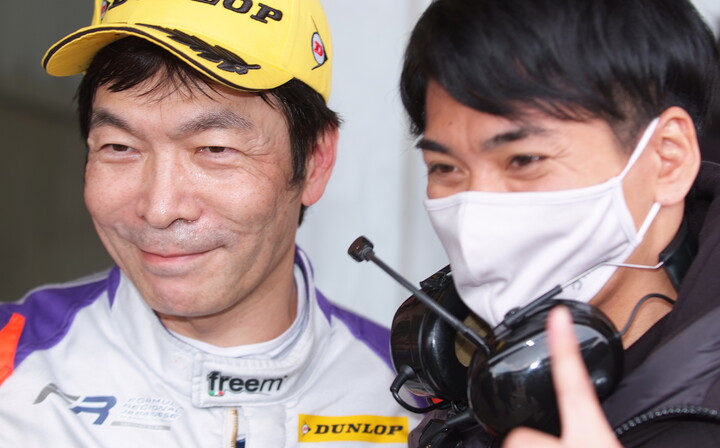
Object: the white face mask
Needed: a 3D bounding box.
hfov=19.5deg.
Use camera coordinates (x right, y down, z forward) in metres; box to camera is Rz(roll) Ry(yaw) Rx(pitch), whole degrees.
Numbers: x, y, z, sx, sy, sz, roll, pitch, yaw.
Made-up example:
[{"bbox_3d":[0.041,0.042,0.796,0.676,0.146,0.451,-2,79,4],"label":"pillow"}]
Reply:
[{"bbox_3d":[0.096,0.005,1.335,0.148,0.130,0.119,-5,3,42],"label":"white face mask"}]

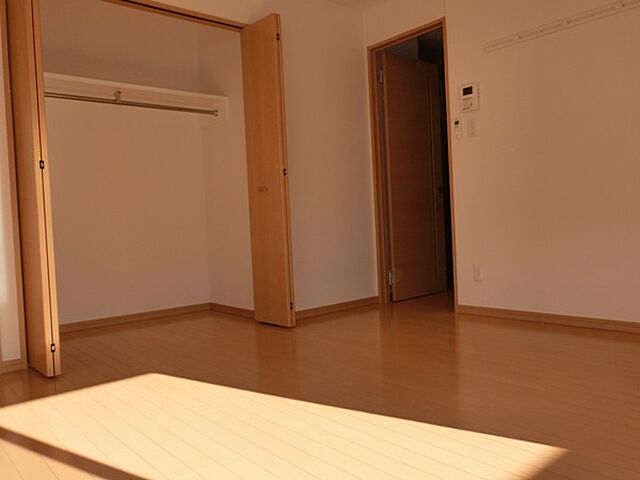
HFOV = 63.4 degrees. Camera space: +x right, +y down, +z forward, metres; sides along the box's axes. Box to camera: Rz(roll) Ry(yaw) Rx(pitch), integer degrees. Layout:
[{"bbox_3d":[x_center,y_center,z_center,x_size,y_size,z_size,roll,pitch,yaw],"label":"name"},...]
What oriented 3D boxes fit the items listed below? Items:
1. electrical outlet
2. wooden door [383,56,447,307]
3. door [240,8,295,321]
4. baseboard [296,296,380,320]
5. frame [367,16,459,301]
[{"bbox_3d":[1.087,0.227,3.560,0.010,0.118,0.069,-4,3,-41],"label":"electrical outlet"},{"bbox_3d":[0.833,-0.544,4.536,0.729,2.061,0.034,-4,3,-41],"label":"wooden door"},{"bbox_3d":[-0.361,-0.450,3.563,0.059,2.043,0.399,-4,3,-41],"label":"door"},{"bbox_3d":[0.123,0.520,3.950,0.963,0.063,0.013,-4,3,-41],"label":"baseboard"},{"bbox_3d":[0.738,-0.529,3.995,0.134,2.095,0.762,-4,3,-41],"label":"frame"}]

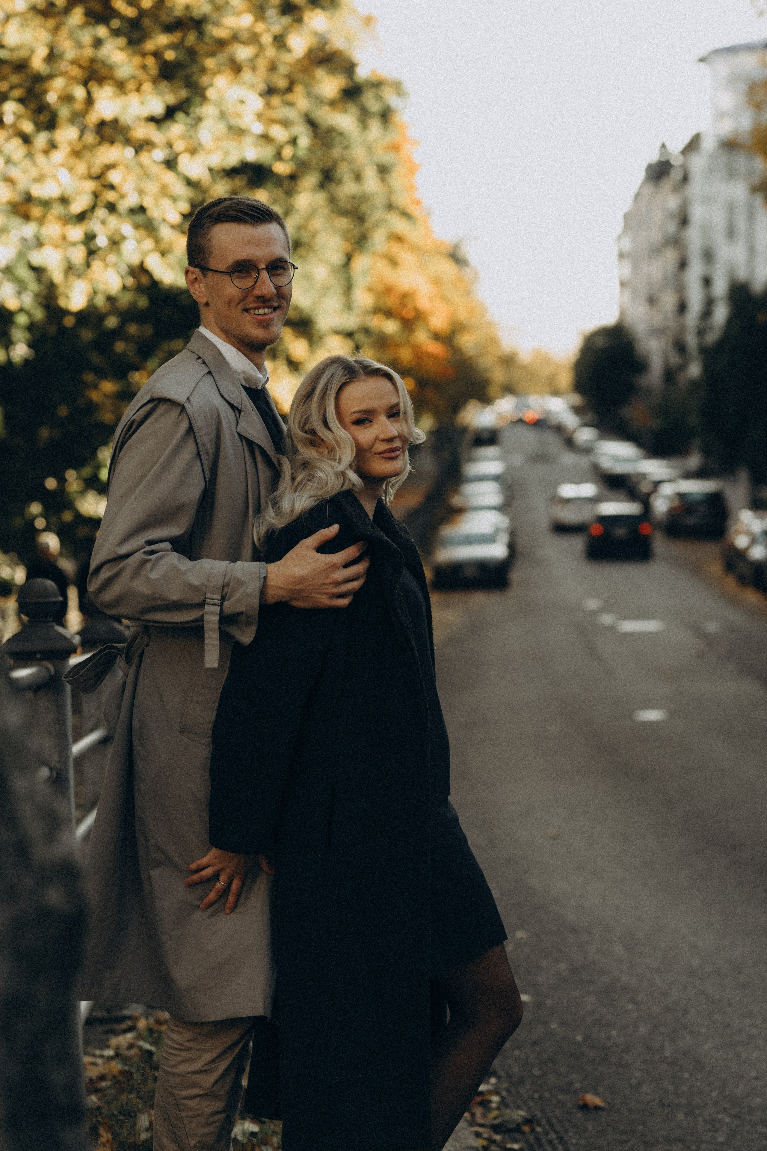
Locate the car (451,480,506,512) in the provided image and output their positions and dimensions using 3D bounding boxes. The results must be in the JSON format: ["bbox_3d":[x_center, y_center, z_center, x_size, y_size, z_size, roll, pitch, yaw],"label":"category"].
[{"bbox_3d":[3.232,-2.455,92.192,1.800,1.460,4.500,-2,4,3],"label":"car"}]

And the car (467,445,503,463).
[{"bbox_3d":[5.298,-5.868,140.642,1.800,1.480,4.400,-2,4,3],"label":"car"}]

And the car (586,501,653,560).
[{"bbox_3d":[6.330,-1.271,73.843,1.780,1.460,4.200,-2,4,3],"label":"car"}]

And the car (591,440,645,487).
[{"bbox_3d":[10.002,-4.707,115.762,1.930,1.780,4.700,-2,4,3],"label":"car"}]

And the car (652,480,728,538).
[{"bbox_3d":[9.111,-1.989,80.680,1.860,1.600,4.500,-2,4,3],"label":"car"}]

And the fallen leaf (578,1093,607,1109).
[{"bbox_3d":[0.537,1.353,7.000,0.075,0.028,0.080,-2,1,0],"label":"fallen leaf"}]

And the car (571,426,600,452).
[{"bbox_3d":[14.059,-9.491,189.139,1.800,1.550,4.400,-2,4,3],"label":"car"}]

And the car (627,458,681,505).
[{"bbox_3d":[10.471,-3.593,105.189,1.820,1.550,4.500,-2,4,3],"label":"car"}]

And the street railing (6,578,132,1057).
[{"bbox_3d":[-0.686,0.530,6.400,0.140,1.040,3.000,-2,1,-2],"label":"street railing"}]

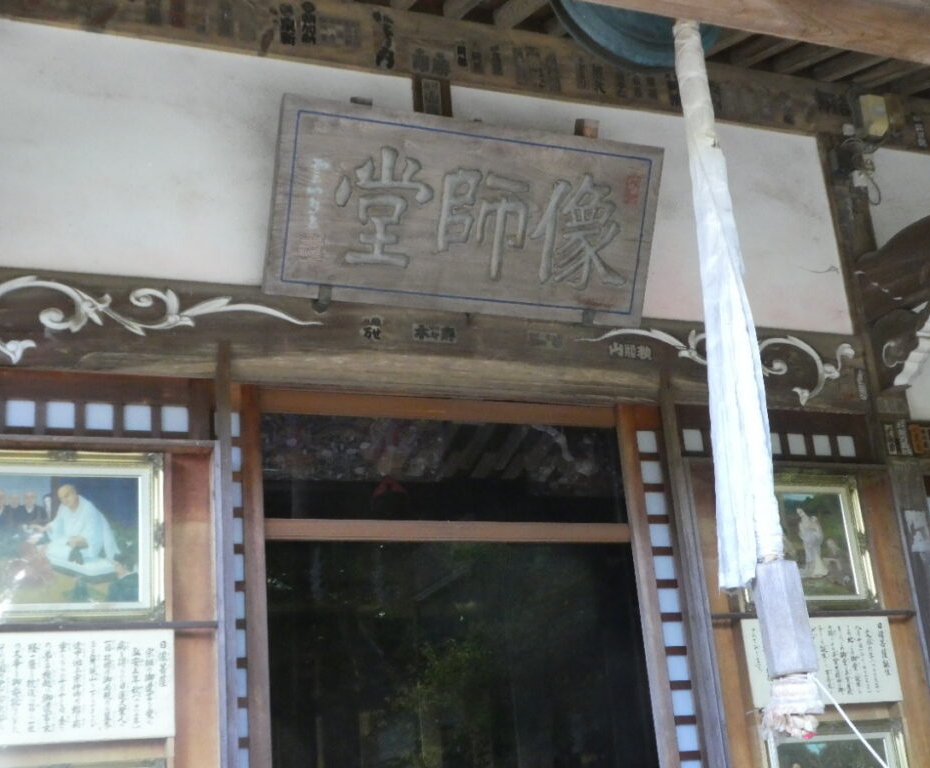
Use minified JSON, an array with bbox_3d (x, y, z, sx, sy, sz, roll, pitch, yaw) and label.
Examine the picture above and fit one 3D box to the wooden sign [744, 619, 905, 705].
[{"bbox_3d":[1.299,1.014,4.739,0.641,0.313,0.025,3,-21,-21],"label":"wooden sign"}]

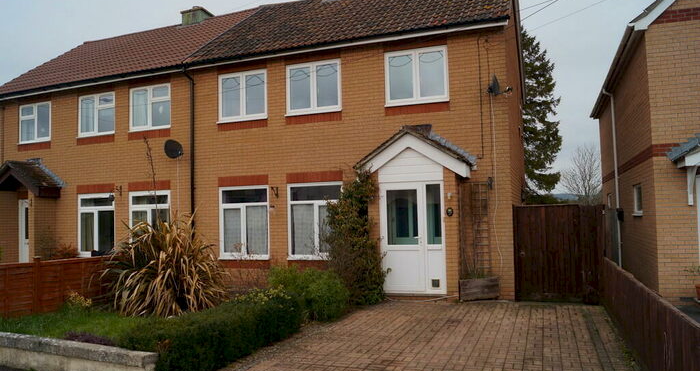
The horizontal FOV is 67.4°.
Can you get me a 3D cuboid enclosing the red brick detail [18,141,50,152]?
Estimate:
[{"bbox_3d":[-8.676,-1.067,14.367,1.300,0.165,0.100,-3,-4,21],"label":"red brick detail"}]

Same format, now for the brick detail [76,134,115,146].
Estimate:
[{"bbox_3d":[-6.609,-1.194,13.673,1.311,0.213,0.100,-3,-3,22],"label":"brick detail"}]

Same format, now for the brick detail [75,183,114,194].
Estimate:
[{"bbox_3d":[-6.504,0.087,13.473,1.315,0.231,0.110,-2,-4,23],"label":"brick detail"}]

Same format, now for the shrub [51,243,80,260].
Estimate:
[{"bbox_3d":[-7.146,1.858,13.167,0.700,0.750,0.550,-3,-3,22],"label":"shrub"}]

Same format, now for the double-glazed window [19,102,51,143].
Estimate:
[{"bbox_3d":[-8.716,-1.730,14.531,1.250,1.098,0.100,-2,-4,23],"label":"double-glazed window"}]

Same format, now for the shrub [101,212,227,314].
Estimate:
[{"bbox_3d":[-3.149,1.297,9.014,2.050,1.650,1.900,-2,-4,23],"label":"shrub"}]

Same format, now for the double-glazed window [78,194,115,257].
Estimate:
[{"bbox_3d":[-6.495,1.023,13.444,1.239,1.627,0.100,-2,-4,23],"label":"double-glazed window"}]

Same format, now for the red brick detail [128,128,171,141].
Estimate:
[{"bbox_3d":[-4.972,-1.267,13.025,1.321,0.213,0.100,-3,-3,22],"label":"red brick detail"}]

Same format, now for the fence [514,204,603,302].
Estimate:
[{"bbox_3d":[3.783,1.247,9.593,1.496,1.765,0.090,-3,-3,22],"label":"fence"}]

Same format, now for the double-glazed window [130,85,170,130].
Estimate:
[{"bbox_3d":[-4.963,-1.922,13.051,1.290,1.118,0.120,-3,-3,22],"label":"double-glazed window"}]

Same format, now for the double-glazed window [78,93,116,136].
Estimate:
[{"bbox_3d":[-6.578,-1.822,13.638,1.264,1.098,0.100,-2,-4,23],"label":"double-glazed window"}]

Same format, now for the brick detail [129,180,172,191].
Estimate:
[{"bbox_3d":[-4.869,0.017,12.790,1.315,0.231,0.110,-2,-4,23],"label":"brick detail"}]

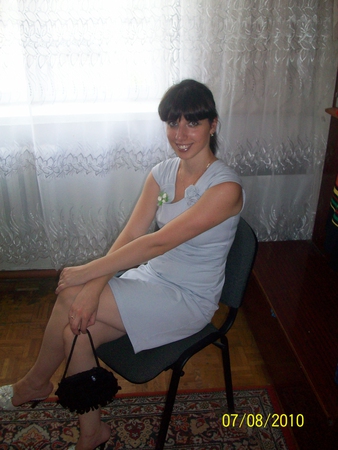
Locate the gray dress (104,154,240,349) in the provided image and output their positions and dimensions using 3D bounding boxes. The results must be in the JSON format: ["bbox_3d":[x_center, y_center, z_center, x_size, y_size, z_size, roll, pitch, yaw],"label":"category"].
[{"bbox_3d":[0.002,0.074,1.481,0.440,0.590,0.385,-21,29,-39],"label":"gray dress"}]

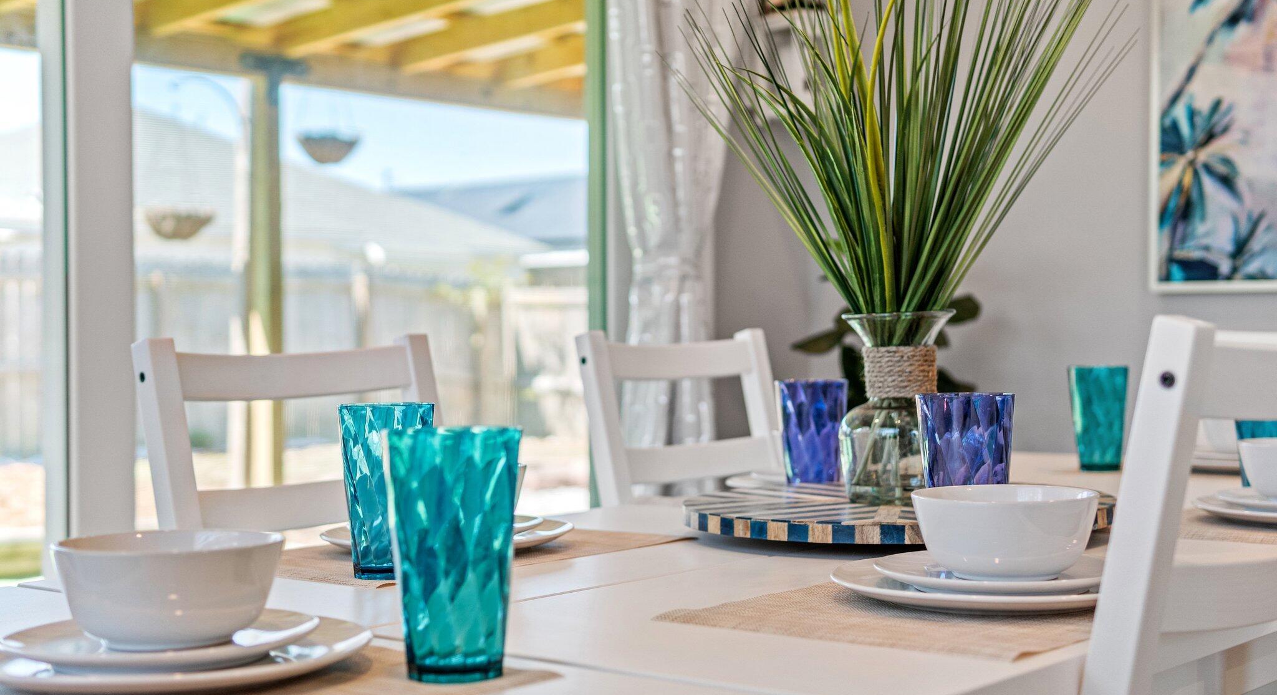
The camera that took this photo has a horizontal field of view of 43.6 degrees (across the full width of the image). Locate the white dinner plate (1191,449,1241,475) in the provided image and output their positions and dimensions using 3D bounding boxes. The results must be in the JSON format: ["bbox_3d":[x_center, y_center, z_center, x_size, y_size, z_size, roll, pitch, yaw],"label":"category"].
[{"bbox_3d":[0.982,0.178,2.554,0.270,0.022,0.270,-1,0,0],"label":"white dinner plate"}]

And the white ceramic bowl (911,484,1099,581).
[{"bbox_3d":[0.313,0.159,1.362,0.155,0.068,0.155,-1,0,0],"label":"white ceramic bowl"}]

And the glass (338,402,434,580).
[{"bbox_3d":[-0.234,0.133,1.491,0.089,0.160,0.089,-1,0,0],"label":"glass"}]

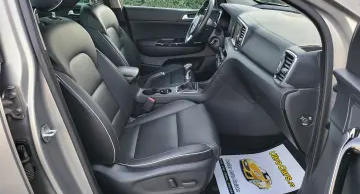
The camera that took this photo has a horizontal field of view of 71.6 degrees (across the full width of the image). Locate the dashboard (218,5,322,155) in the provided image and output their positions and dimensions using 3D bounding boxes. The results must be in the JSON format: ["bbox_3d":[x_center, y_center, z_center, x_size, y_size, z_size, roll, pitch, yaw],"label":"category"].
[{"bbox_3d":[0.512,-0.234,1.491,0.500,0.530,1.400,-1,25,-3],"label":"dashboard"}]

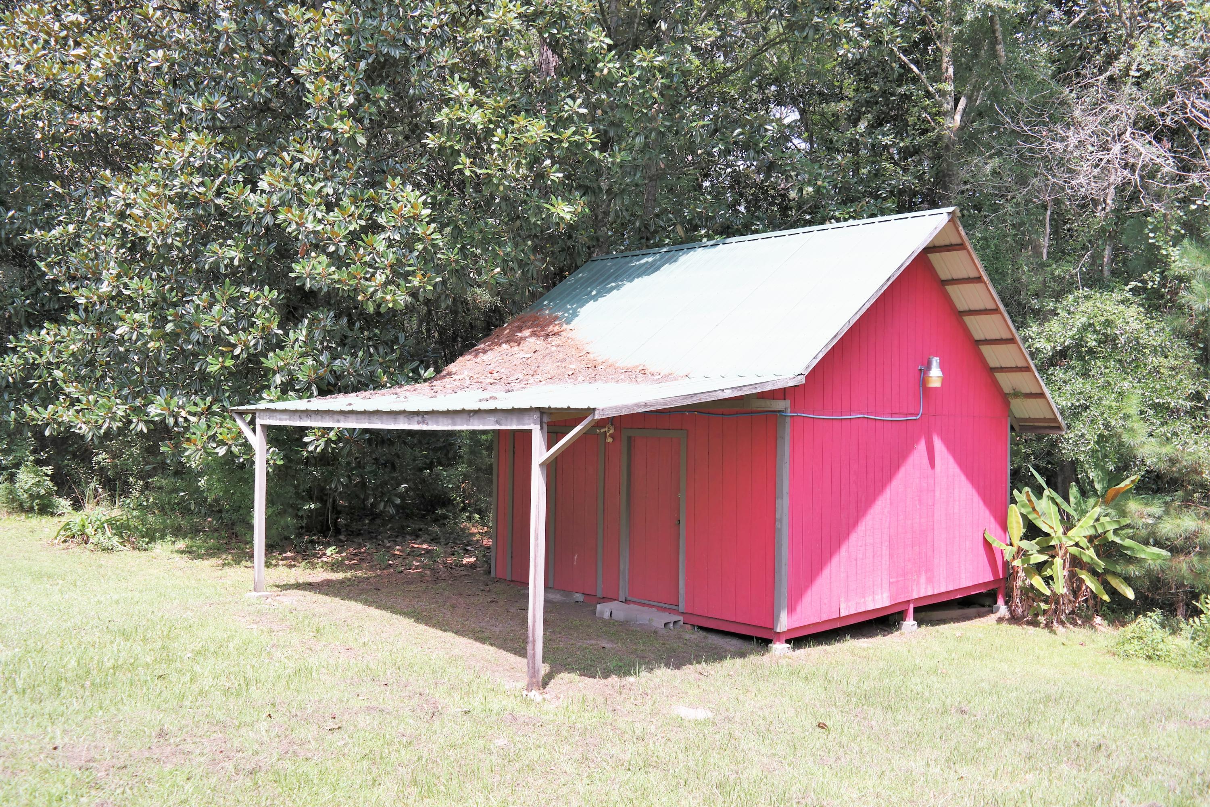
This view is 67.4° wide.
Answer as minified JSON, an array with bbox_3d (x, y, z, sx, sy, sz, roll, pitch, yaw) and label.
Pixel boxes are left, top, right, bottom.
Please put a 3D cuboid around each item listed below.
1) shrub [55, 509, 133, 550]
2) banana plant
[{"bbox_3d":[-8.250,1.990,14.600,1.200,0.600,1.050,1,-2,0],"label":"shrub"},{"bbox_3d":[7.330,2.190,14.250,2.600,2.350,2.300,1,-2,0],"label":"banana plant"}]

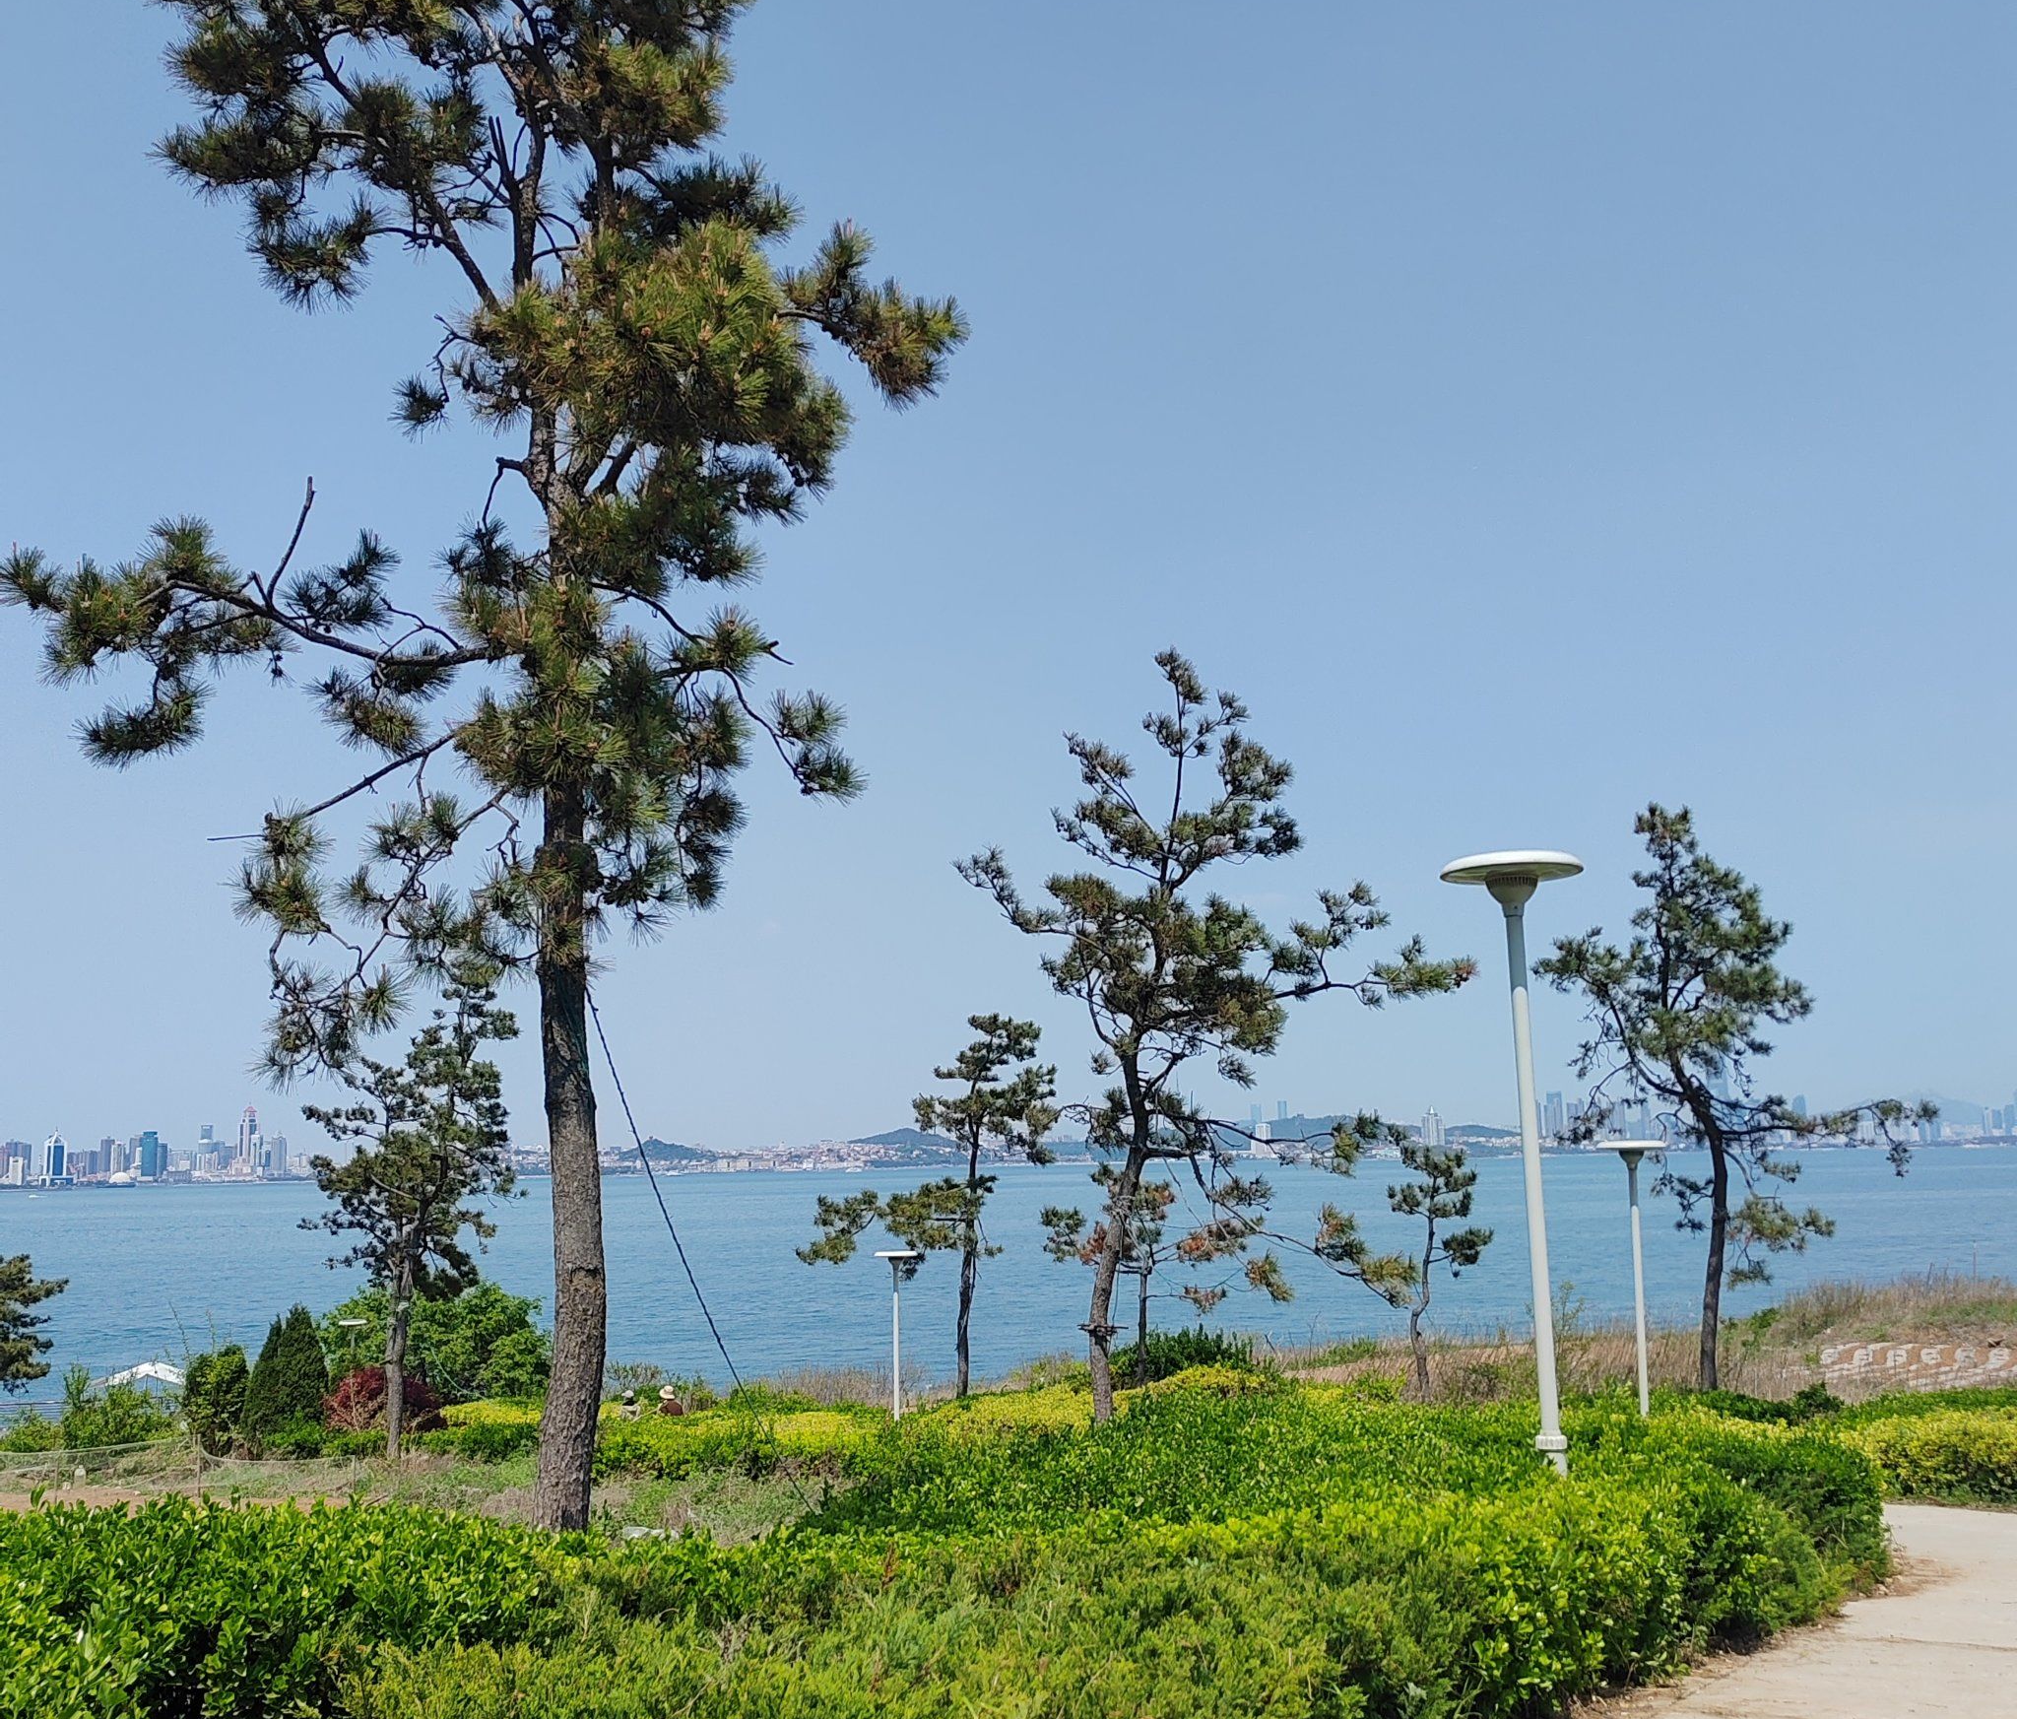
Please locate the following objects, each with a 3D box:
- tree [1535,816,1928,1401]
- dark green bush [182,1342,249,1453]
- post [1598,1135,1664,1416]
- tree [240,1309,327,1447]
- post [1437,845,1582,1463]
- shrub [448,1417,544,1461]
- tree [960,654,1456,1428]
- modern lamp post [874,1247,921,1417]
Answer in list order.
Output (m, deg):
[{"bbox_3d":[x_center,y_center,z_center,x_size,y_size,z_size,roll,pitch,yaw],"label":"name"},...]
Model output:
[{"bbox_3d":[8.477,2.861,24.510,4.270,7.070,4.200,-4,-9,19],"label":"tree"},{"bbox_3d":[-11.517,7.848,30.500,0.890,1.580,0.950,2,-9,-20],"label":"dark green bush"},{"bbox_3d":[6.520,4.515,21.702,0.700,3.240,0.700,-3,-8,16],"label":"post"},{"bbox_3d":[-10.697,7.695,31.001,1.230,2.090,1.300,2,-9,-19],"label":"tree"},{"bbox_3d":[2.584,1.617,10.305,0.700,3.360,0.700,-3,-8,14],"label":"post"},{"bbox_3d":[-7.210,8.155,29.500,1.290,0.600,1.000,1,-8,-14],"label":"shrub"},{"bbox_3d":[1.971,1.722,20.014,4.820,7.610,4.400,-2,-8,5],"label":"tree"},{"bbox_3d":[-1.788,7.924,34.002,0.700,3.230,0.700,-1,-8,-3],"label":"modern lamp post"}]

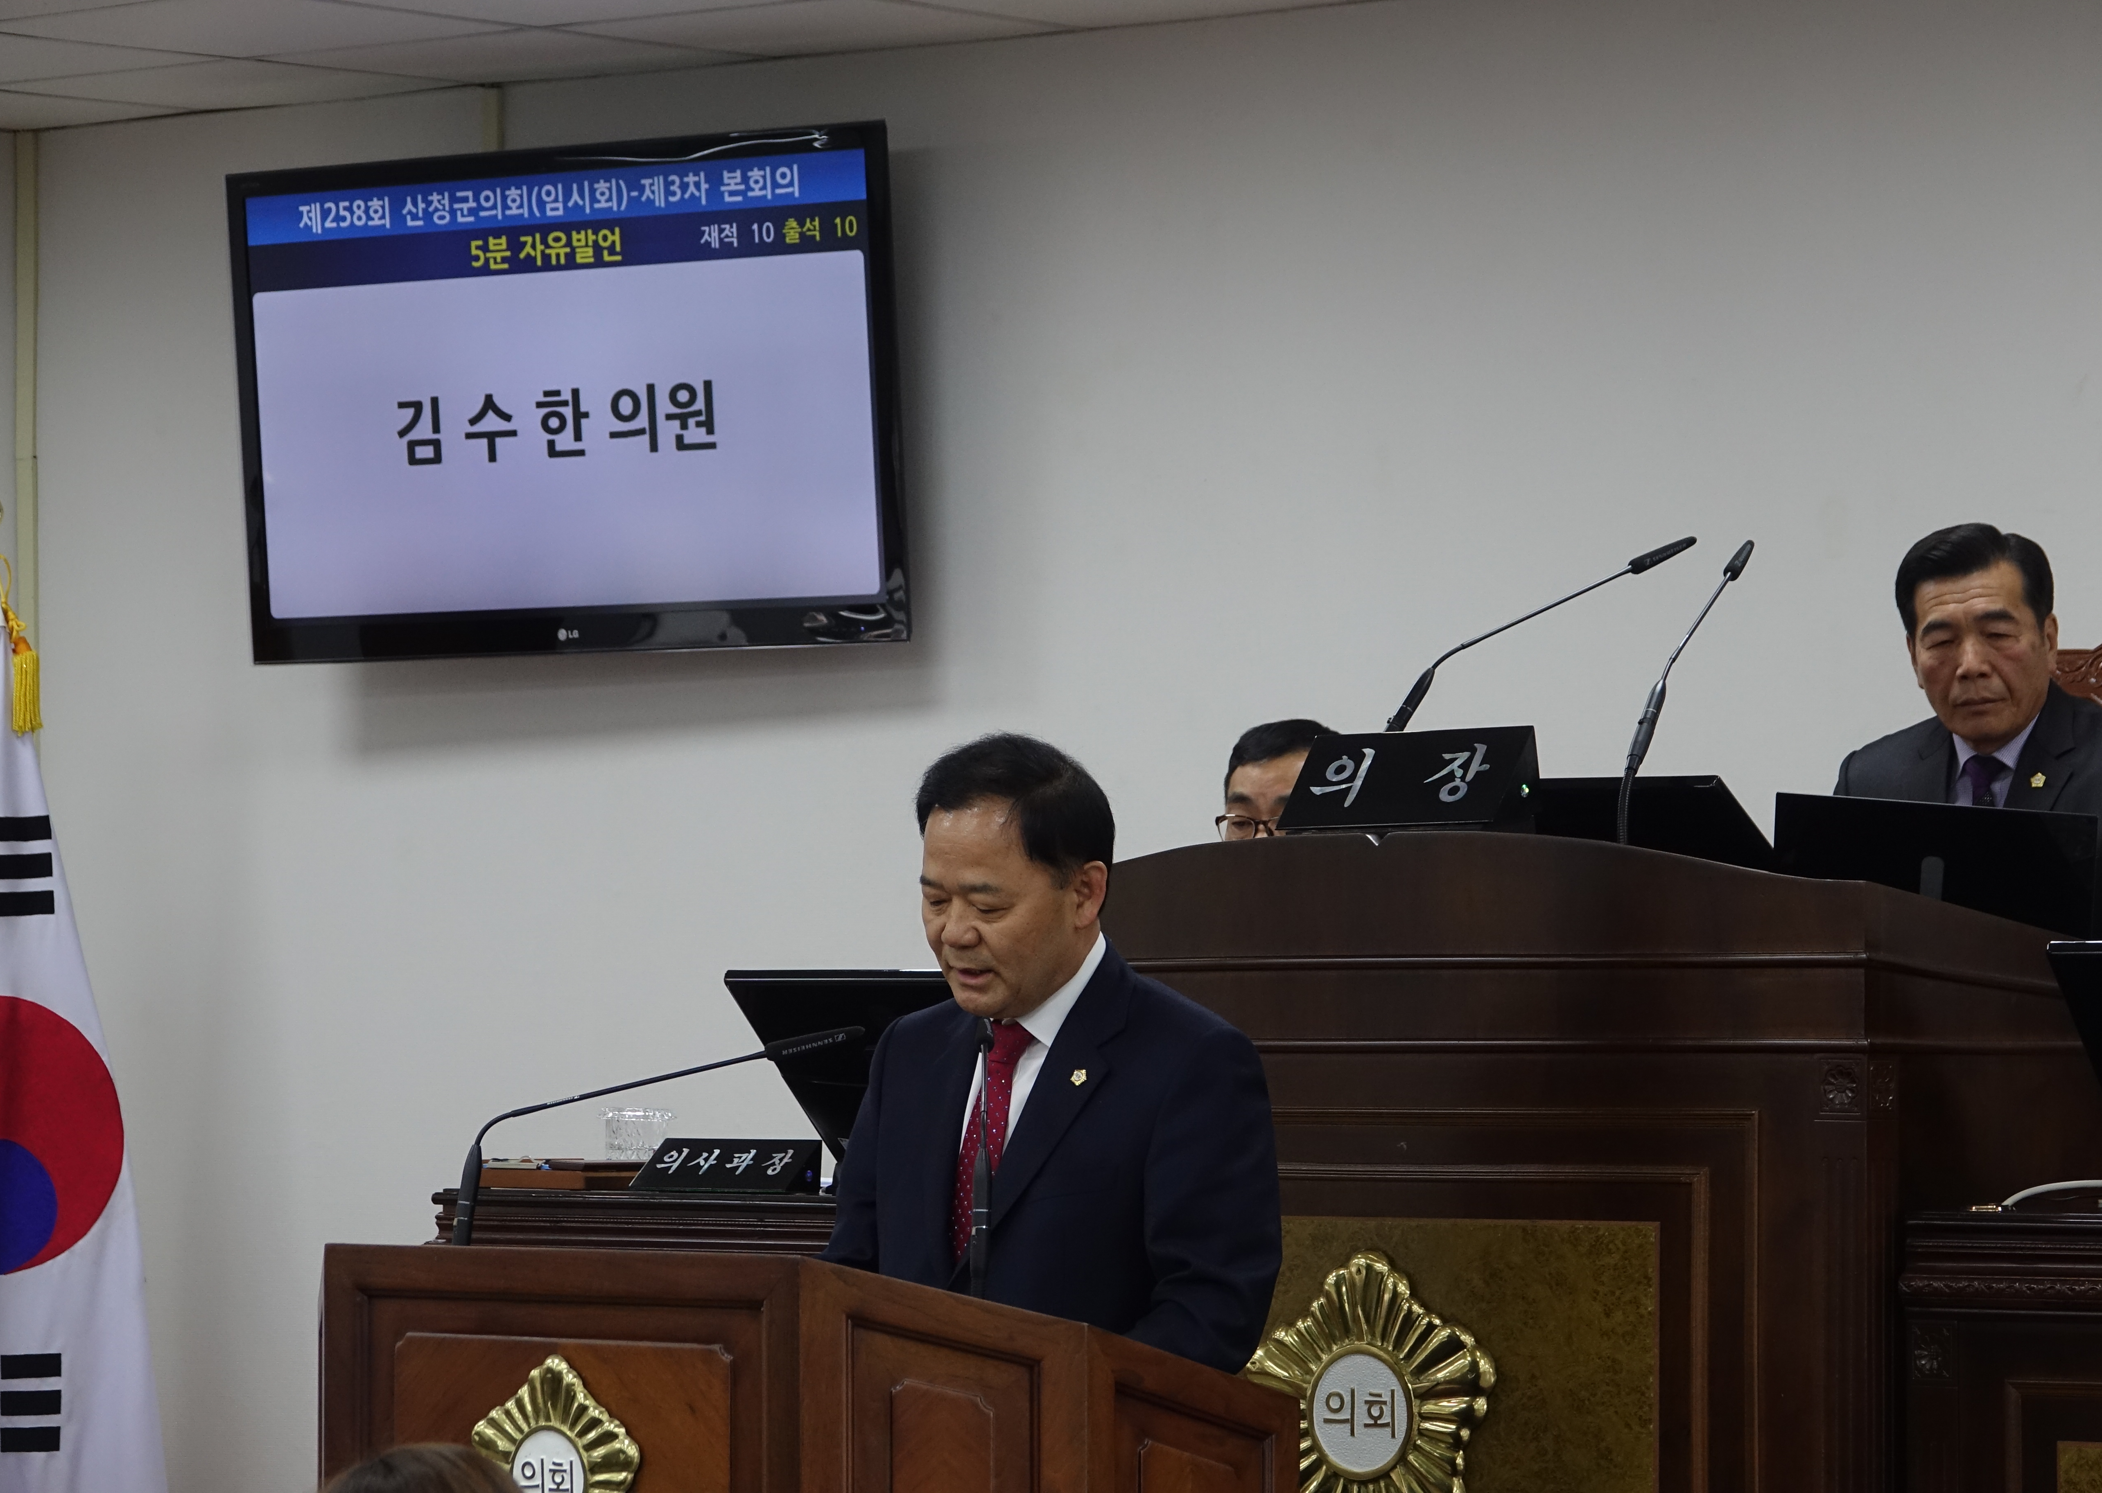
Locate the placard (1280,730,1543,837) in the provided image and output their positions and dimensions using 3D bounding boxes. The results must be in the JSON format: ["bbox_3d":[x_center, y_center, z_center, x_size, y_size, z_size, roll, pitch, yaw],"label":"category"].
[{"bbox_3d":[0.358,0.034,7.618,0.263,0.098,0.085,-1,-2,38],"label":"placard"}]

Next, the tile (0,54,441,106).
[{"bbox_3d":[-1.350,-1.074,12.356,0.600,0.018,0.530,-1,-2,38],"label":"tile"}]

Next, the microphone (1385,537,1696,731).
[{"bbox_3d":[0.501,-0.057,7.914,0.510,0.337,0.040,1,-2,-42],"label":"microphone"}]

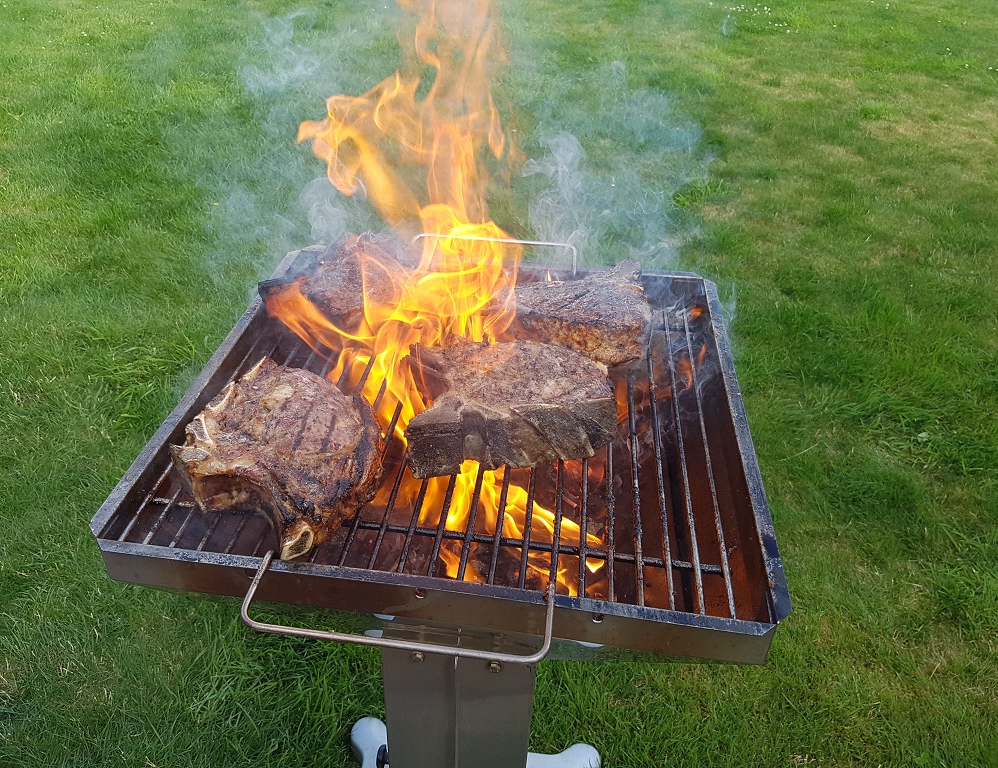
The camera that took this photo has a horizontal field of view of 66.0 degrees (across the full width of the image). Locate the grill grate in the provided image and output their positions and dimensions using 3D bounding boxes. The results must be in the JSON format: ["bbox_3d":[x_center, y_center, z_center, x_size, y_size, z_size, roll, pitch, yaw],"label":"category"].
[{"bbox_3d":[-0.026,0.016,0.746,0.500,0.065,0.510,5,36,6],"label":"grill grate"}]

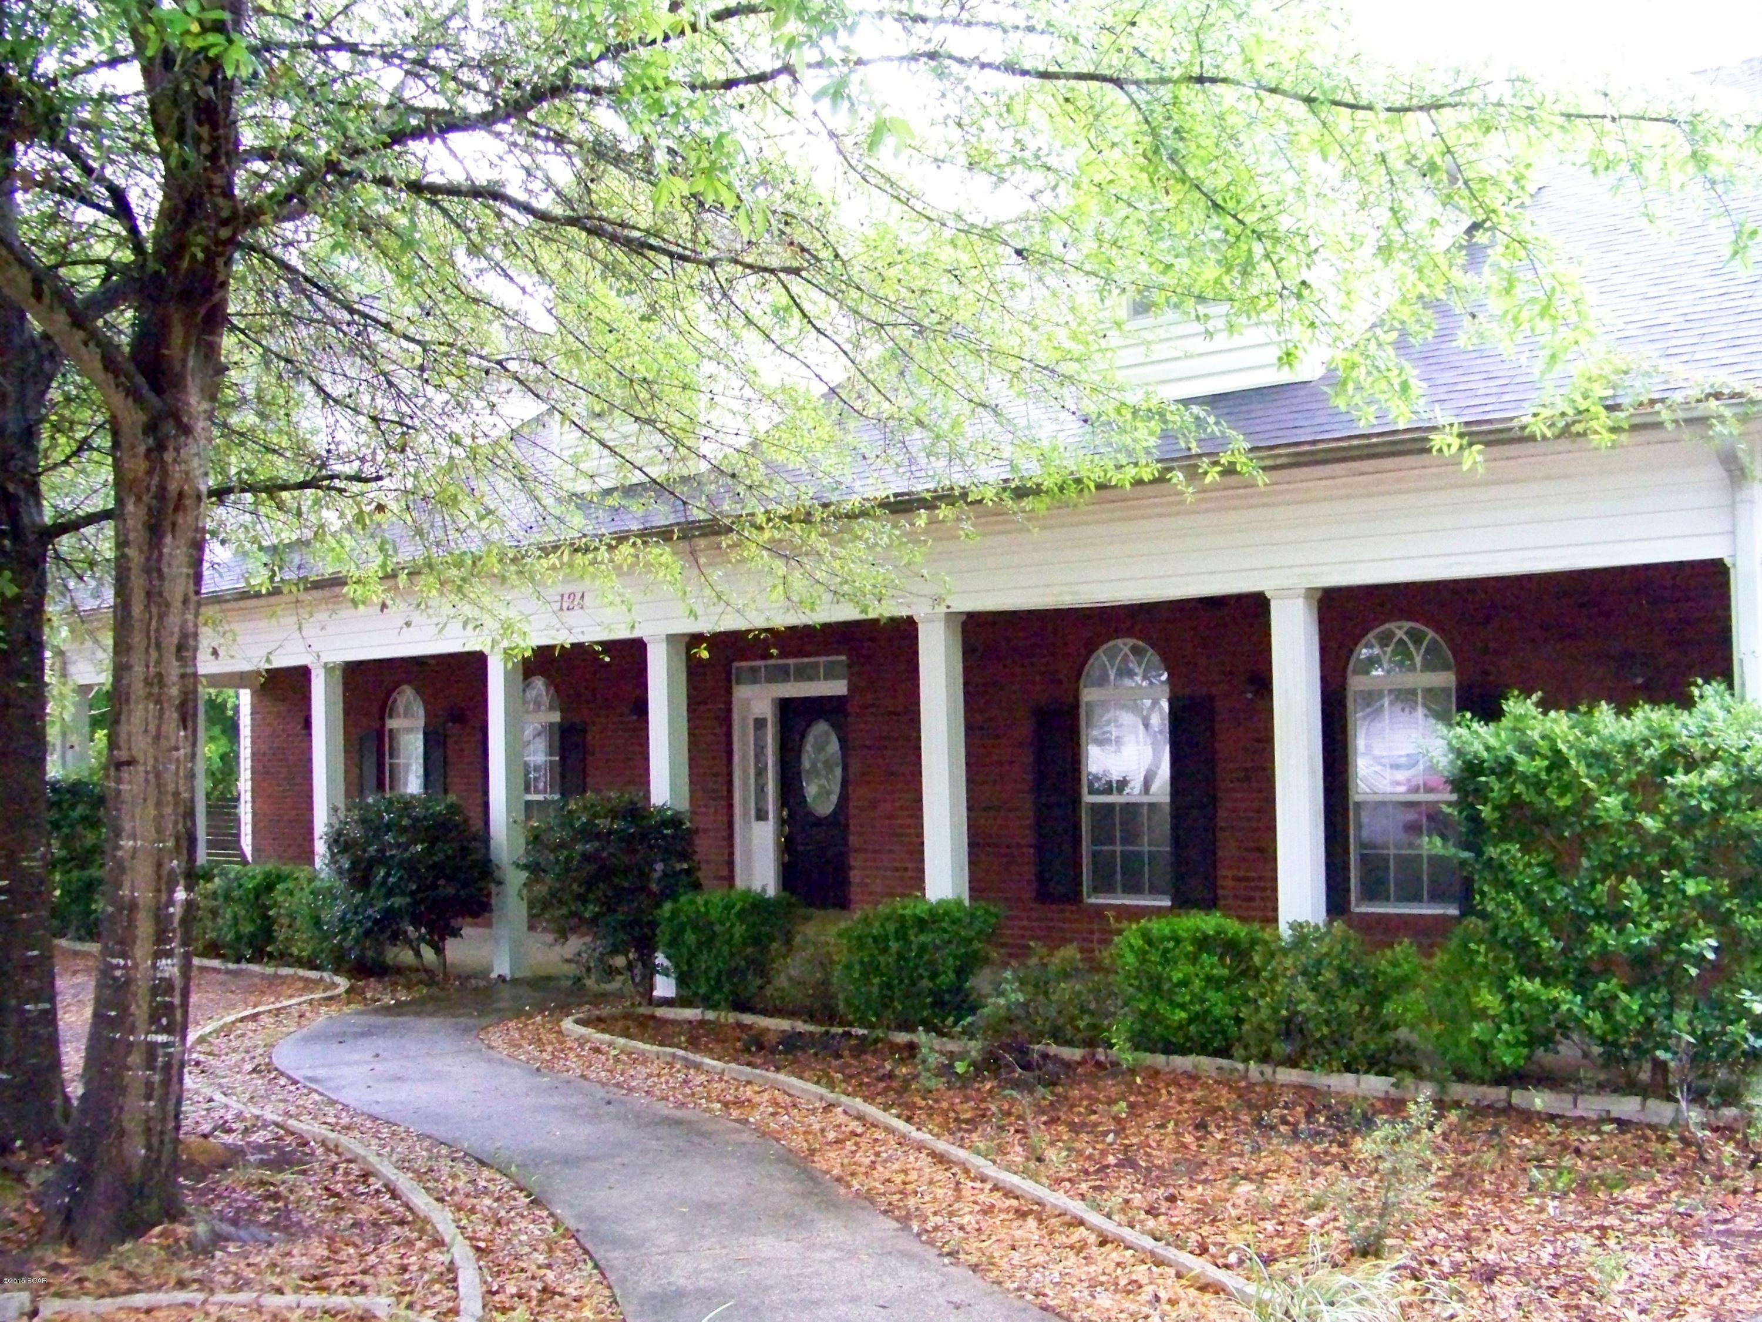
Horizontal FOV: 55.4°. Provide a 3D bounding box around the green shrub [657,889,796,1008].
[{"bbox_3d":[-1.006,1.890,10.965,0.950,0.803,0.836,-3,-3,35],"label":"green shrub"}]

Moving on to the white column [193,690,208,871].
[{"bbox_3d":[-7.712,1.586,18.939,0.200,2.444,0.200,-3,-3,35],"label":"white column"}]

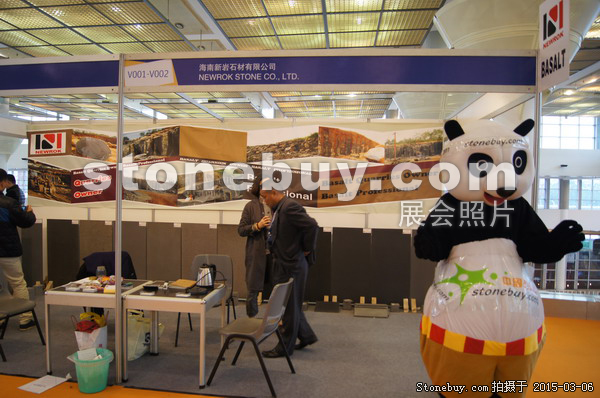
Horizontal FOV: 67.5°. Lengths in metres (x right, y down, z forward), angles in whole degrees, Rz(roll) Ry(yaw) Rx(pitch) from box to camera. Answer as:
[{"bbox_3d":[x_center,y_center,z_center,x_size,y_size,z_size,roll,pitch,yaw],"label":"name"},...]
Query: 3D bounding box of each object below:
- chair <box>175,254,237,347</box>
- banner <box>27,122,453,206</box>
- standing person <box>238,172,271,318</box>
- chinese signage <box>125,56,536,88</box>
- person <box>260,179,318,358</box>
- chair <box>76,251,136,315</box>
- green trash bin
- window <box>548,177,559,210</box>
[{"bbox_3d":[-0.921,0.999,4.506,0.516,0.804,0.575,1,0,1],"label":"chair"},{"bbox_3d":[-1.025,-0.442,6.220,5.902,1.151,0.030,1,0,6],"label":"banner"},{"bbox_3d":[-0.520,0.573,5.400,0.367,1.657,0.456,1,0,40],"label":"standing person"},{"bbox_3d":[0.148,-0.910,3.222,2.936,0.213,0.030,1,0,6],"label":"chinese signage"},{"bbox_3d":[-0.083,0.613,4.200,0.565,1.607,0.506,1,0,6],"label":"person"},{"bbox_3d":[-1.995,0.975,4.576,0.565,0.813,0.575,1,0,-5],"label":"chair"},{"bbox_3d":[-1.530,1.268,3.330,0.293,0.258,0.293,1,0,6],"label":"green trash bin"},{"bbox_3d":[16.791,-0.364,29.760,0.635,1.934,0.119,1,0,6],"label":"window"}]

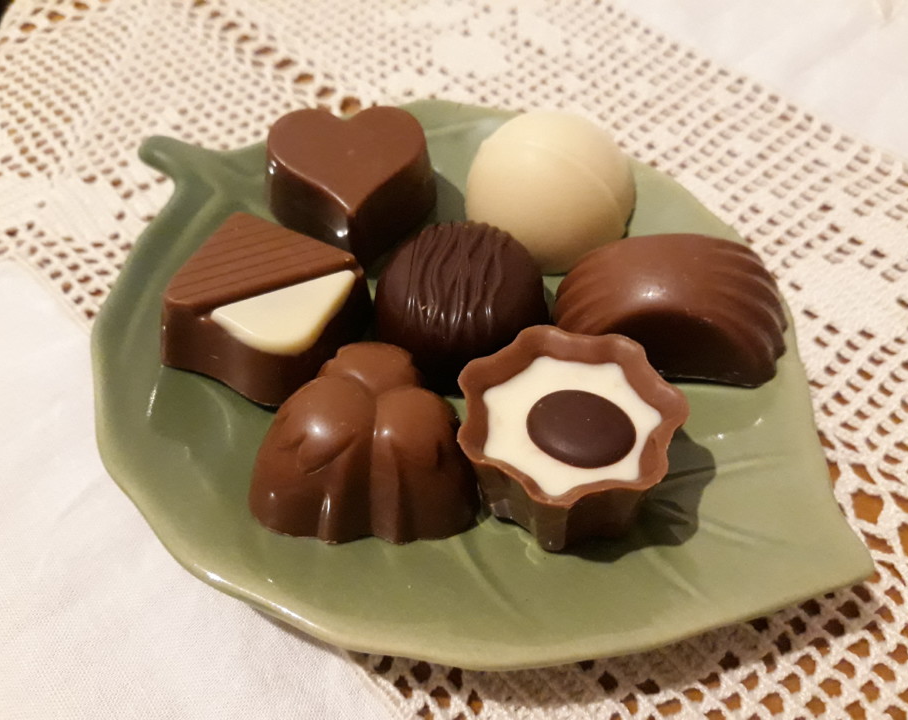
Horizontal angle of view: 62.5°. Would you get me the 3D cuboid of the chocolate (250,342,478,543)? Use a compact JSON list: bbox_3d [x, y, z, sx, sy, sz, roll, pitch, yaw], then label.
[{"bbox_3d":[-0.013,0.007,0.108,0.034,0.019,0.032,0,52,0],"label":"chocolate"}]

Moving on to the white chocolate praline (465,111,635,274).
[{"bbox_3d":[0.019,-0.034,0.139,0.033,0.019,0.033,0,54,0],"label":"white chocolate praline"}]

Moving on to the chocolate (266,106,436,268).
[{"bbox_3d":[-0.019,-0.035,0.142,0.032,0.015,0.033,-6,55,-4],"label":"chocolate"}]

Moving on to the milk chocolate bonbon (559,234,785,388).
[{"bbox_3d":[0.037,-0.011,0.125,0.039,0.016,0.025,6,52,5],"label":"milk chocolate bonbon"}]

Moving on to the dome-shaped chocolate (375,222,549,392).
[{"bbox_3d":[0.001,-0.012,0.125,0.030,0.018,0.030,0,52,0],"label":"dome-shaped chocolate"}]

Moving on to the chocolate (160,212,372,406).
[{"bbox_3d":[-0.031,-0.009,0.123,0.032,0.016,0.033,-8,54,-12],"label":"chocolate"}]

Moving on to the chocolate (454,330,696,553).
[{"bbox_3d":[0.016,0.013,0.105,0.031,0.018,0.031,-5,48,0],"label":"chocolate"}]

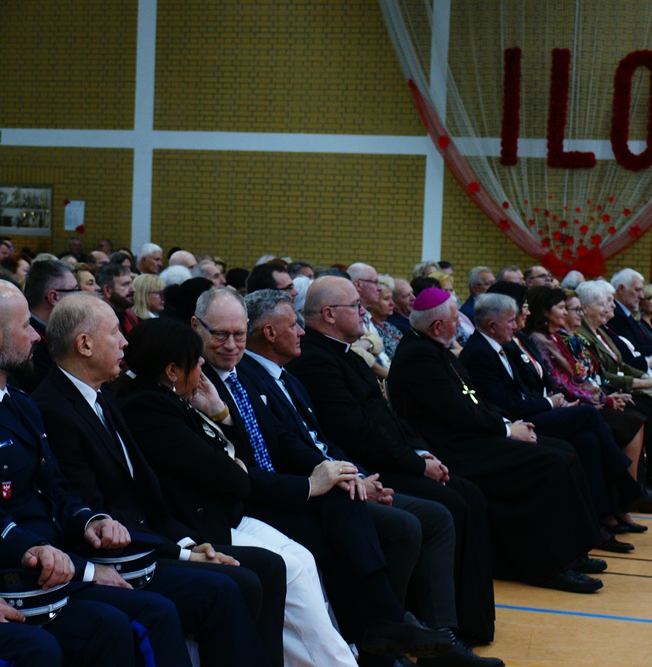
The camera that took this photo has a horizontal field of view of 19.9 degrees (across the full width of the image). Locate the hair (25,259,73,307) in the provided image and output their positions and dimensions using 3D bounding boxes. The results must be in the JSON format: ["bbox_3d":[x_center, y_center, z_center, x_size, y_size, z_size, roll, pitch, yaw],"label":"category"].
[{"bbox_3d":[-1.014,-0.184,6.800,0.165,0.175,0.160,2,2,-4],"label":"hair"}]

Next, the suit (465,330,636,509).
[{"bbox_3d":[1.085,0.462,9.270,0.860,0.960,0.520,3,3,19],"label":"suit"}]

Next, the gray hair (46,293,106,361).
[{"bbox_3d":[-0.670,-0.019,5.000,0.155,0.185,0.160,2,2,0],"label":"gray hair"}]

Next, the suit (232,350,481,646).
[{"bbox_3d":[0.067,0.568,6.503,0.810,0.980,0.530,3,3,19],"label":"suit"}]

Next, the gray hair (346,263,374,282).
[{"bbox_3d":[0.195,-0.329,10.200,0.135,0.130,0.155,3,3,20],"label":"gray hair"}]

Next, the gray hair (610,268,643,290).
[{"bbox_3d":[1.811,-0.322,11.200,0.160,0.145,0.165,4,3,28],"label":"gray hair"}]

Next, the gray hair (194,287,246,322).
[{"bbox_3d":[-0.353,-0.086,6.120,0.165,0.140,0.190,1,10,-12],"label":"gray hair"}]

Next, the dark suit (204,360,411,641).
[{"bbox_3d":[-0.095,0.593,6.062,0.780,0.980,0.530,4,3,29],"label":"dark suit"}]

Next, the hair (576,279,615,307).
[{"bbox_3d":[1.515,-0.231,10.500,0.190,0.165,0.180,4,3,38],"label":"hair"}]

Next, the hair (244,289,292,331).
[{"bbox_3d":[-0.195,-0.080,6.300,0.150,0.150,0.165,3,3,10],"label":"hair"}]

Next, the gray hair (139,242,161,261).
[{"bbox_3d":[-1.371,-0.631,14.500,0.165,0.155,0.160,3,3,20],"label":"gray hair"}]

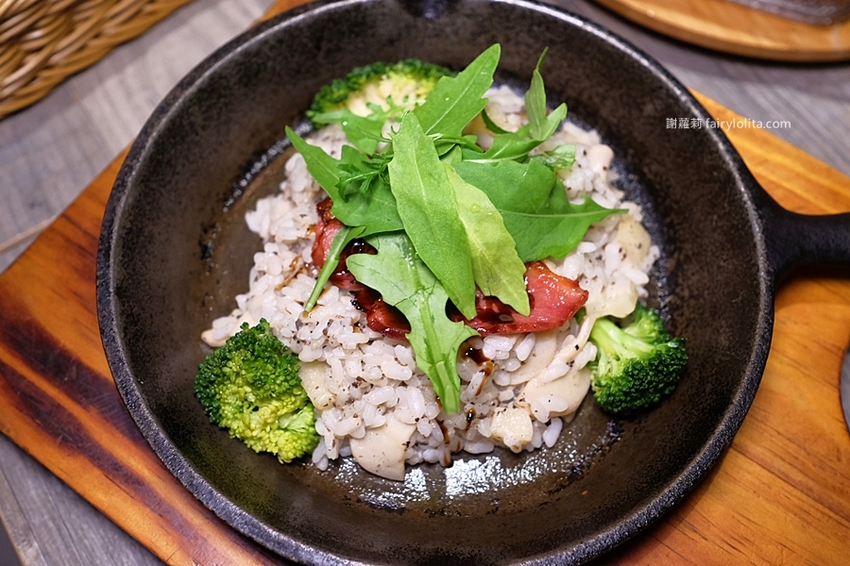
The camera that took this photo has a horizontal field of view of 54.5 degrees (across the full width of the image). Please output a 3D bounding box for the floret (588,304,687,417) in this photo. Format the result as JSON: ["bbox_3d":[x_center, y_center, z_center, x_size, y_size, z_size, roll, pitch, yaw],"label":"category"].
[{"bbox_3d":[0.064,0.023,0.248,0.031,0.028,0.033,-38,78,0],"label":"floret"}]

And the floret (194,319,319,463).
[{"bbox_3d":[-0.049,0.032,0.240,0.034,0.030,0.042,-37,70,5],"label":"floret"}]

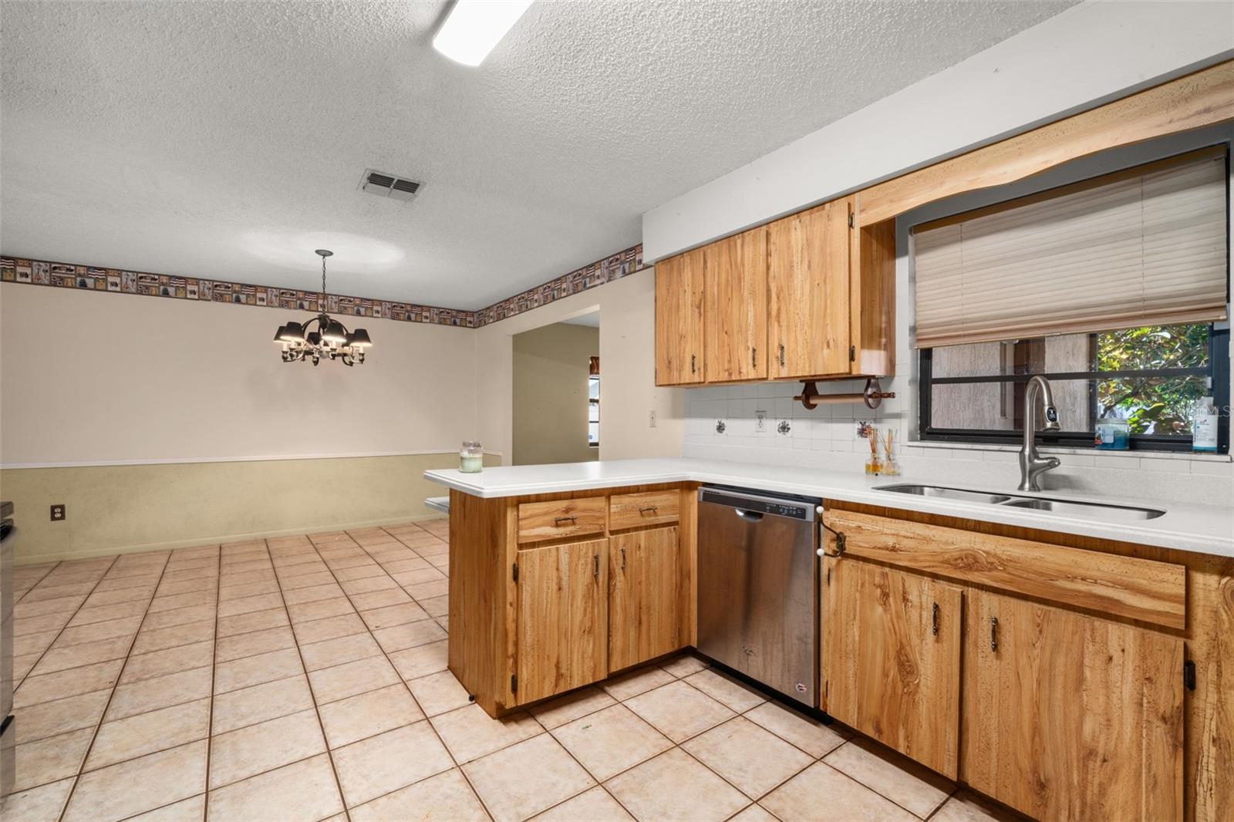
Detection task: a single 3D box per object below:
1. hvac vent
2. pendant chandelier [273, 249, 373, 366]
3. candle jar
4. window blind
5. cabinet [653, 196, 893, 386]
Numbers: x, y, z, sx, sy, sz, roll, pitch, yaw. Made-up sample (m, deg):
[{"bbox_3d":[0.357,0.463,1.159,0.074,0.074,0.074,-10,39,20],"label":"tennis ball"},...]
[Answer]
[{"bbox_3d":[-1.224,-1.199,2.771,0.280,0.025,0.300,1,-1,-37],"label":"hvac vent"},{"bbox_3d":[-2.223,-0.781,3.901,0.660,0.843,0.660,1,-1,-37],"label":"pendant chandelier"},{"bbox_3d":[-0.664,0.206,2.355,0.100,0.145,0.100,1,-1,0],"label":"candle jar"},{"bbox_3d":[1.562,-0.537,1.891,0.050,0.530,0.878,1,-1,-37],"label":"window blind"},{"bbox_3d":[0.728,-0.521,2.673,0.323,0.755,1.245,1,-1,-37],"label":"cabinet"}]

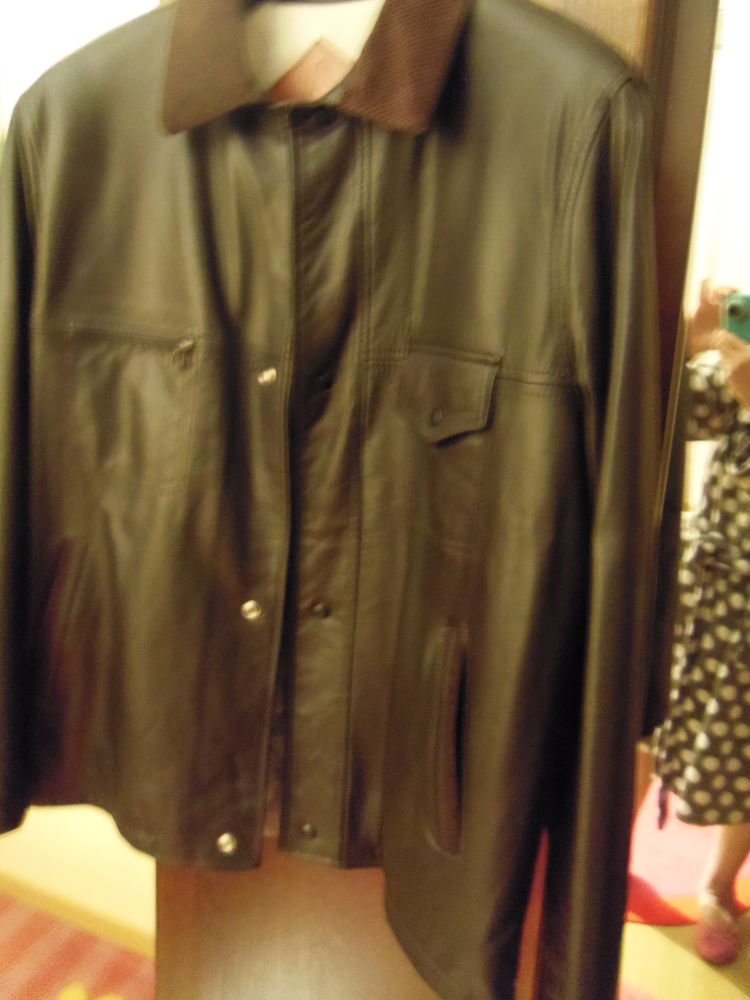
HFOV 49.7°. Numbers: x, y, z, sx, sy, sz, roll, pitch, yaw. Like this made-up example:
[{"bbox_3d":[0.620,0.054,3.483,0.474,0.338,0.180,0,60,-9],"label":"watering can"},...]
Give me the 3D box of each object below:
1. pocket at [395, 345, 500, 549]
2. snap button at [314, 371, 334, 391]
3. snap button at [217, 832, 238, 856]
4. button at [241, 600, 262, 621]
[{"bbox_3d":[0.060,-0.043,0.660,0.092,0.157,0.018,8,10,28],"label":"pocket"},{"bbox_3d":[-0.043,-0.101,0.680,0.015,0.015,0.006,6,9,20],"label":"snap button"},{"bbox_3d":[-0.125,0.291,0.685,0.016,0.016,0.006,5,7,12],"label":"snap button"},{"bbox_3d":[-0.102,0.091,0.670,0.015,0.015,0.006,5,7,15],"label":"button"}]

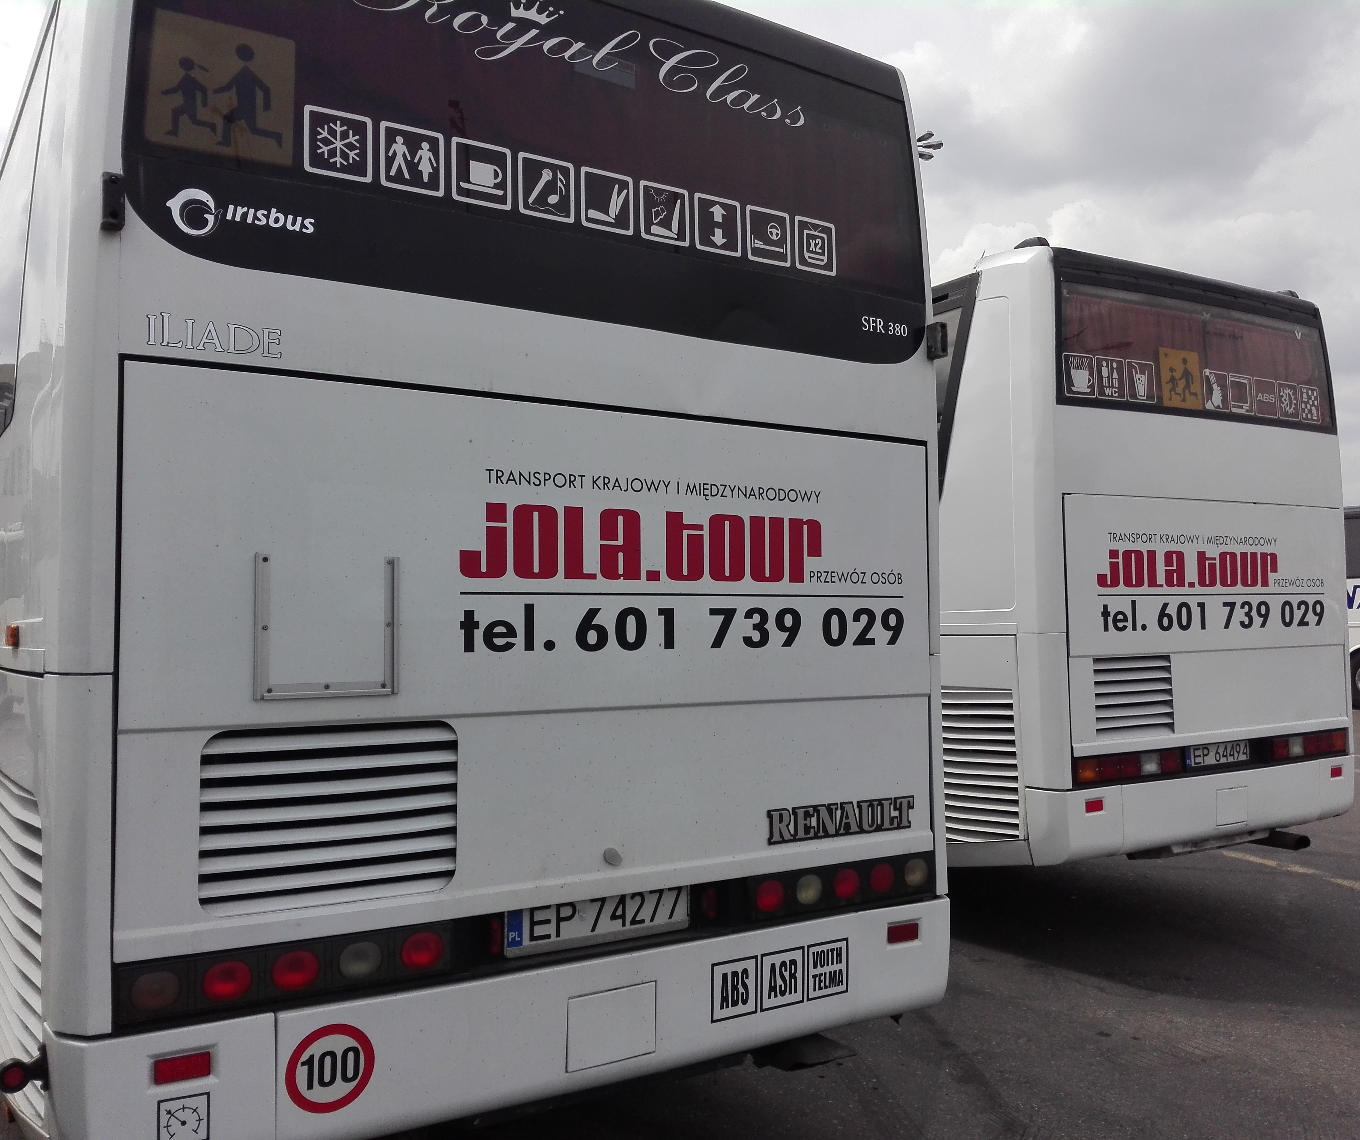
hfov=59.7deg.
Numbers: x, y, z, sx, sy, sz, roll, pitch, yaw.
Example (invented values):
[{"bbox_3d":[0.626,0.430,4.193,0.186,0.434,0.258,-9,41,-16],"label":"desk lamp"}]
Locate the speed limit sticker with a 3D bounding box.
[{"bbox_3d":[-0.755,1.081,2.570,0.195,0.190,0.005,2,-3,-31],"label":"speed limit sticker"}]

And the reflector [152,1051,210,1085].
[{"bbox_3d":[-1.014,1.016,2.420,0.112,0.047,0.012,1,-3,-30],"label":"reflector"}]

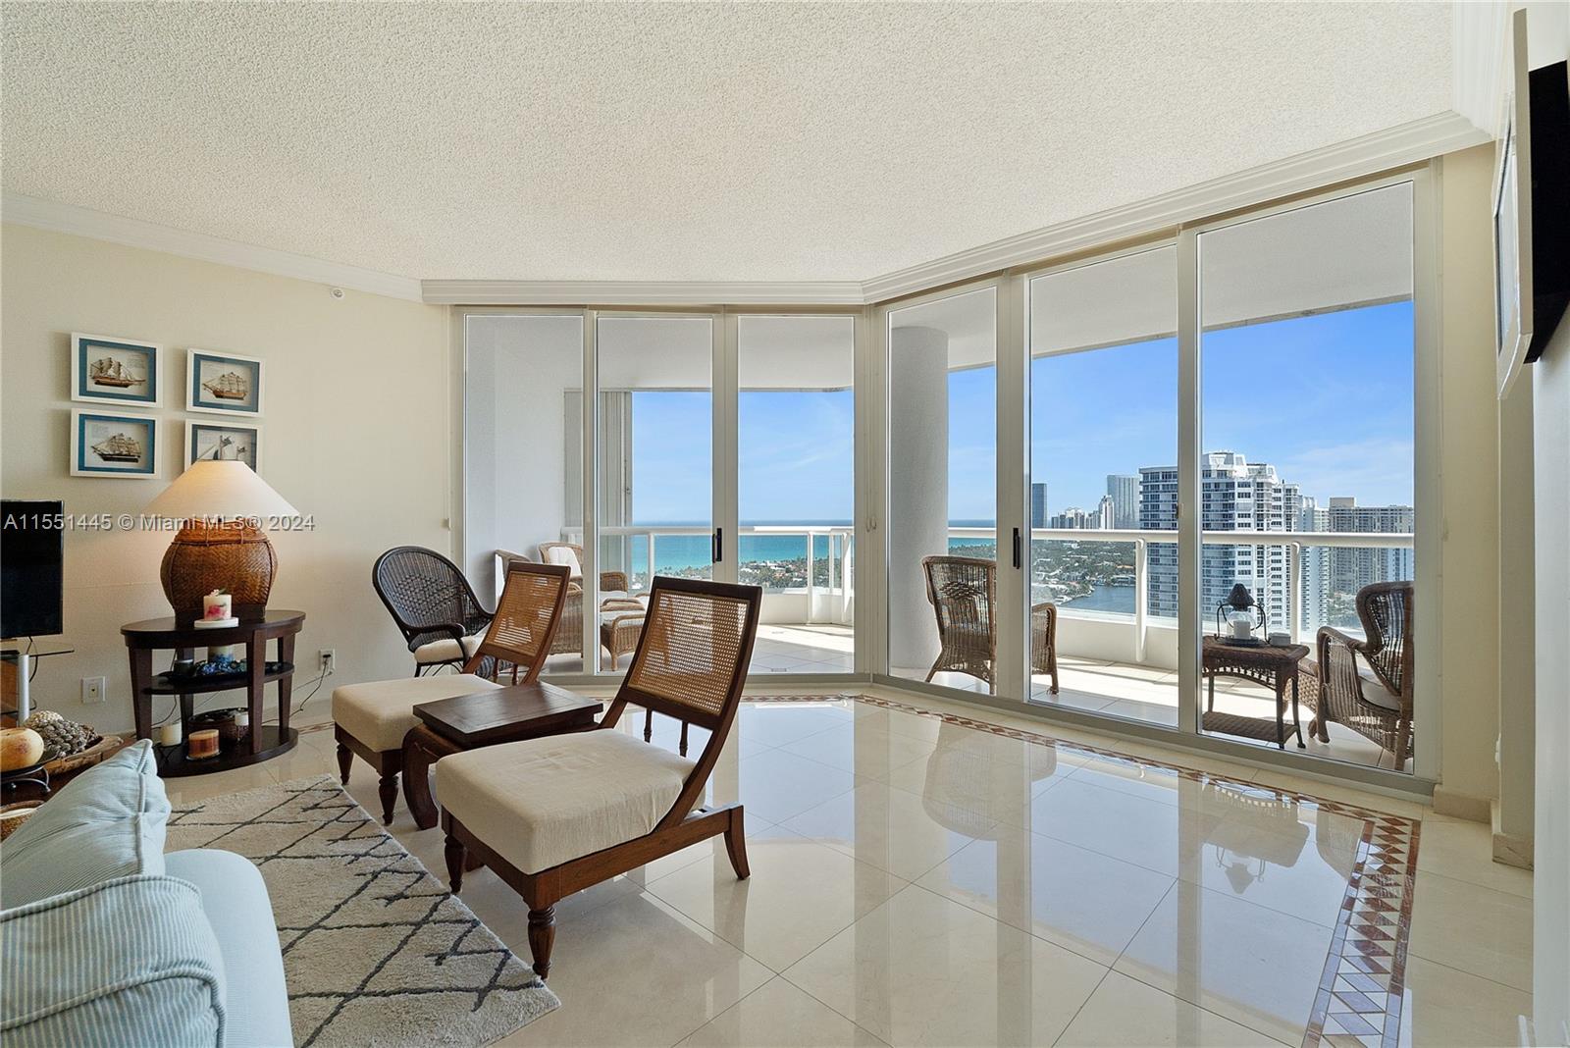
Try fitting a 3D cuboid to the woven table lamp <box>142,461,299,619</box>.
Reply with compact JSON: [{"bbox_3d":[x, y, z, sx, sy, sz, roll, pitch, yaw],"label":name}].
[{"bbox_3d":[-2.800,0.078,3.491,0.600,0.785,0.600,-1,1,-44],"label":"woven table lamp"}]

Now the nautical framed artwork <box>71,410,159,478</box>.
[{"bbox_3d":[-3.370,-0.397,3.521,0.325,0.320,0.040,-1,1,-44],"label":"nautical framed artwork"}]

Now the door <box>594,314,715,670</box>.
[{"bbox_3d":[-0.905,-0.207,4.878,0.860,2.520,0.060,0,1,0],"label":"door"}]

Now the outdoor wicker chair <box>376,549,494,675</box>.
[{"bbox_3d":[-1.800,0.620,3.957,0.700,0.985,0.640,0,1,23],"label":"outdoor wicker chair"}]

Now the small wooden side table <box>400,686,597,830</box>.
[{"bbox_3d":[-1.024,0.900,2.585,0.491,0.459,0.571,0,0,44],"label":"small wooden side table"}]

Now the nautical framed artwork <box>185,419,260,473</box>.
[{"bbox_3d":[-3.067,-0.387,3.823,0.332,0.330,0.035,0,0,-42],"label":"nautical framed artwork"}]

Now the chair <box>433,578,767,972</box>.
[{"bbox_3d":[-0.563,0.667,2.194,0.780,0.930,0.640,-1,1,-45],"label":"chair"}]

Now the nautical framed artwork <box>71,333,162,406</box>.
[{"bbox_3d":[-3.380,-0.769,3.543,0.332,0.330,0.035,0,0,-42],"label":"nautical framed artwork"}]

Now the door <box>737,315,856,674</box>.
[{"bbox_3d":[0.077,-0.206,4.882,0.832,2.514,0.070,0,0,0],"label":"door"}]

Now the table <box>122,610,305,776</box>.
[{"bbox_3d":[-2.782,0.795,3.409,0.710,0.647,0.710,-1,1,-44],"label":"table"}]

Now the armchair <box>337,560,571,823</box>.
[{"bbox_3d":[-1.449,0.667,3.092,0.627,0.927,0.808,0,0,44],"label":"armchair"}]

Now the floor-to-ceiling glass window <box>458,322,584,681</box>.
[{"bbox_3d":[-1.803,-0.210,4.848,0.890,2.540,0.060,0,1,0],"label":"floor-to-ceiling glass window"}]

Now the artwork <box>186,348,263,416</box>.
[{"bbox_3d":[-3.061,-0.762,3.829,0.332,0.330,0.035,0,0,-42],"label":"artwork"}]

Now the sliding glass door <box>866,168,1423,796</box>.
[{"bbox_3d":[1.626,-0.190,3.868,0.090,2.463,2.841,0,0,-44],"label":"sliding glass door"}]

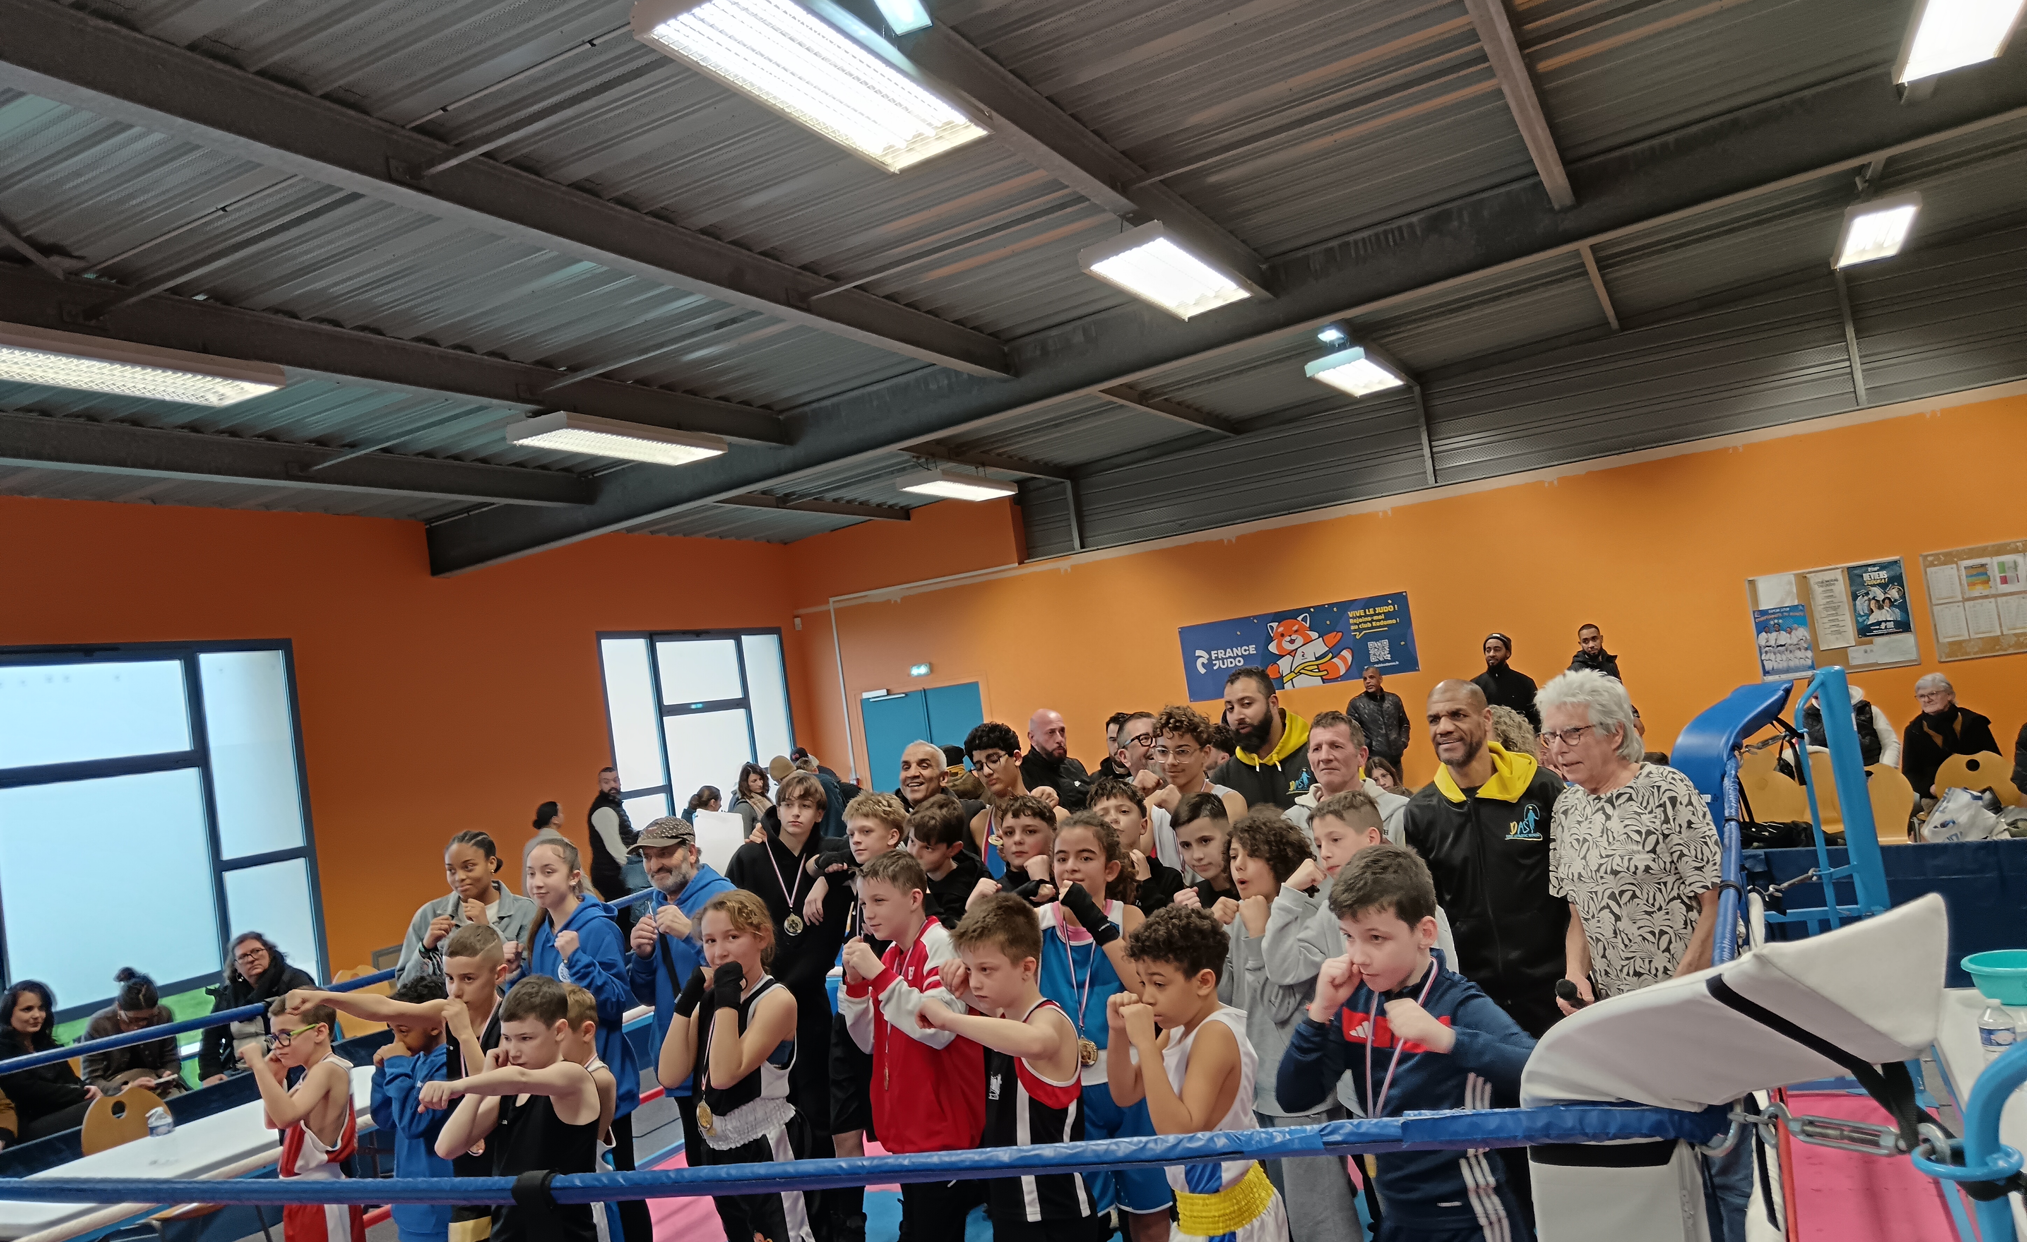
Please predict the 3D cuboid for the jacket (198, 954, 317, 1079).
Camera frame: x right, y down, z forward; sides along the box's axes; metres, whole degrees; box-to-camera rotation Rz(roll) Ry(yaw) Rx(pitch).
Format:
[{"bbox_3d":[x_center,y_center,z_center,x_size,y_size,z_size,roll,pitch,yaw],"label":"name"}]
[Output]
[{"bbox_3d":[-3.477,1.853,7.300,0.540,0.600,0.420,-7,-3,-22],"label":"jacket"}]

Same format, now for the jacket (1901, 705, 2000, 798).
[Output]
[{"bbox_3d":[4.985,0.745,8.400,0.540,0.640,0.420,-10,-4,37],"label":"jacket"}]

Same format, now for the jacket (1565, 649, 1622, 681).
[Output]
[{"bbox_3d":[4.008,0.568,10.800,0.550,0.740,0.340,-9,-4,25],"label":"jacket"}]

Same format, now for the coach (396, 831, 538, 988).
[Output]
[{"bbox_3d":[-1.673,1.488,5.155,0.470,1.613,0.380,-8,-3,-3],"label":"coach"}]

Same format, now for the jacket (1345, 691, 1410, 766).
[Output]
[{"bbox_3d":[3.114,0.906,13.400,0.520,0.660,0.320,-9,-3,17],"label":"jacket"}]

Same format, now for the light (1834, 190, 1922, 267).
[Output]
[{"bbox_3d":[5.898,-2.650,10.825,0.414,0.100,1.530,-9,-4,24],"label":"light"}]

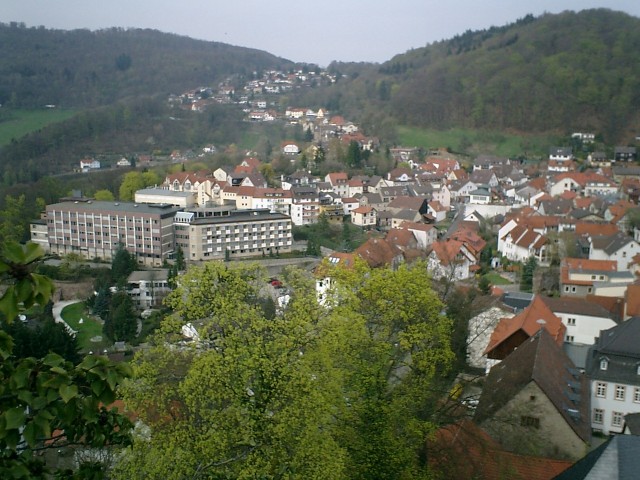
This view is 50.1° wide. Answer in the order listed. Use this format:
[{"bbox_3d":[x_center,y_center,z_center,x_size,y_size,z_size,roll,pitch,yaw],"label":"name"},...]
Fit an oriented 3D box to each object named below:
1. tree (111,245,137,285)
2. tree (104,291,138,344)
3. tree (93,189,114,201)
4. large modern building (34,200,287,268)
[{"bbox_3d":[-71.611,9.210,250.726,9.163,14.747,9.163,0,12,0],"label":"tree"},{"bbox_3d":[-61.346,23.646,210.867,9.864,16.167,9.864,0,12,0],"label":"tree"},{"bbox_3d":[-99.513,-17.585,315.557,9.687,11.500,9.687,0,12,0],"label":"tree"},{"bbox_3d":[-66.761,-3.867,281.643,110.465,22.500,33.828,1,12,5],"label":"large modern building"}]

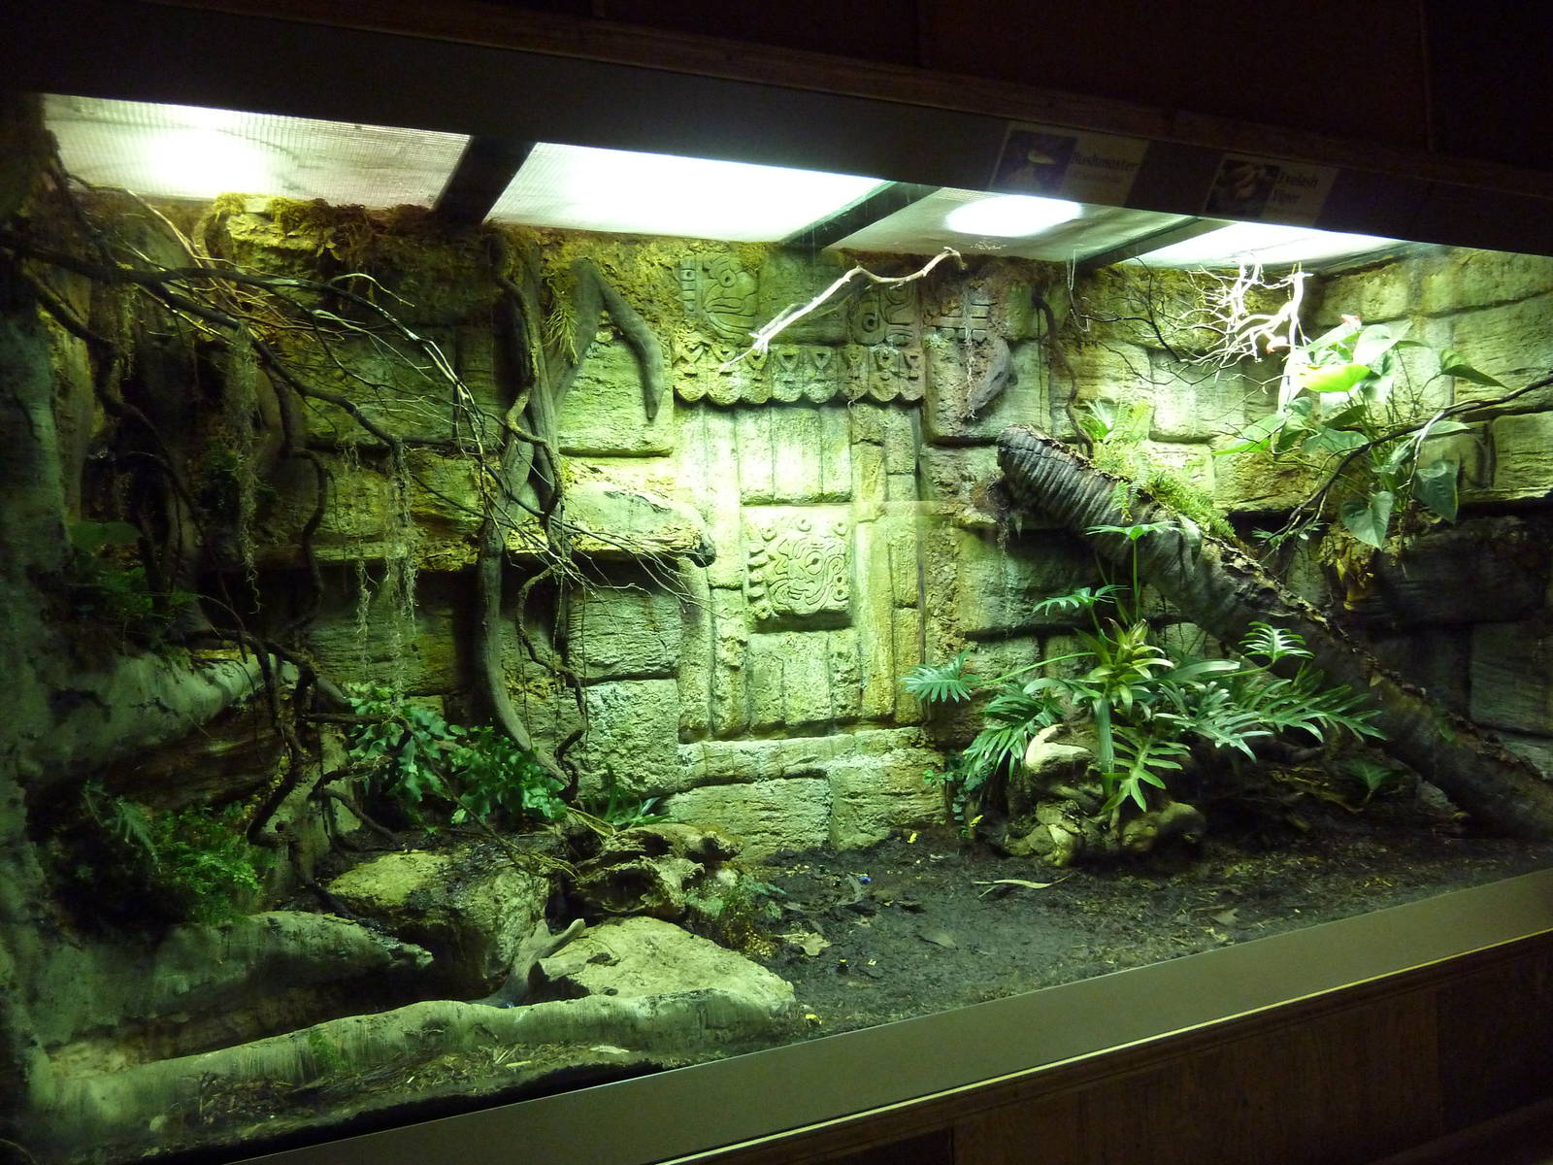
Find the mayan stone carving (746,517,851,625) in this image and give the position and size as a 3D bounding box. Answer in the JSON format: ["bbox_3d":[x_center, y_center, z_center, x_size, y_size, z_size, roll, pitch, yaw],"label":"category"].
[{"bbox_3d":[0.049,-0.024,2.450,0.228,0.232,0.045,-3,3,-21],"label":"mayan stone carving"}]

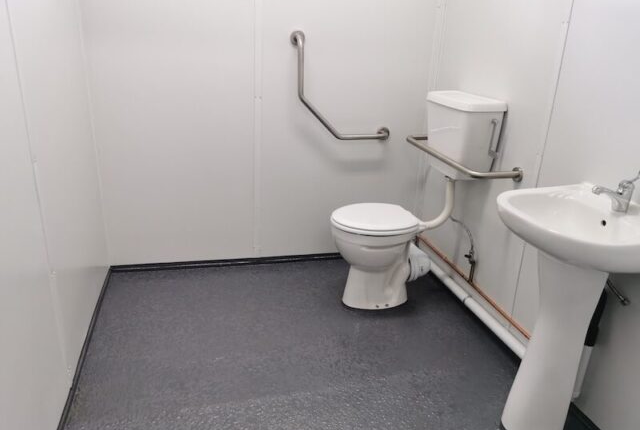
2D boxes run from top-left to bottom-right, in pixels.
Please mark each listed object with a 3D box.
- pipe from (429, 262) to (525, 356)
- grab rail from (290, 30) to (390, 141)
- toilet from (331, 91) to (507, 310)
[{"bbox_3d":[0.758,0.449,2.473,0.051,0.052,0.896,-3,21,-13],"label":"pipe"},{"bbox_3d":[0.136,-0.665,2.655,0.582,0.563,0.093,-3,21,-13],"label":"grab rail"},{"bbox_3d":[0.404,-0.073,2.481,0.701,1.030,0.486,-3,21,-13],"label":"toilet"}]

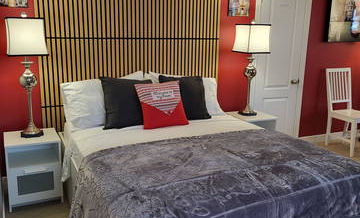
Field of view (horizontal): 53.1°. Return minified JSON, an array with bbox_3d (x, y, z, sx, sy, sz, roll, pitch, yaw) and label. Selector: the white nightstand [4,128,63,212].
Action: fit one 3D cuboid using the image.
[{"bbox_3d":[-1.212,0.485,2.998,0.391,0.532,0.411,-5,14,-25],"label":"white nightstand"}]

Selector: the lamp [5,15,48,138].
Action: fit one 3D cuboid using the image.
[{"bbox_3d":[-1.195,-0.260,2.860,0.281,0.983,0.281,-5,14,-25],"label":"lamp"}]

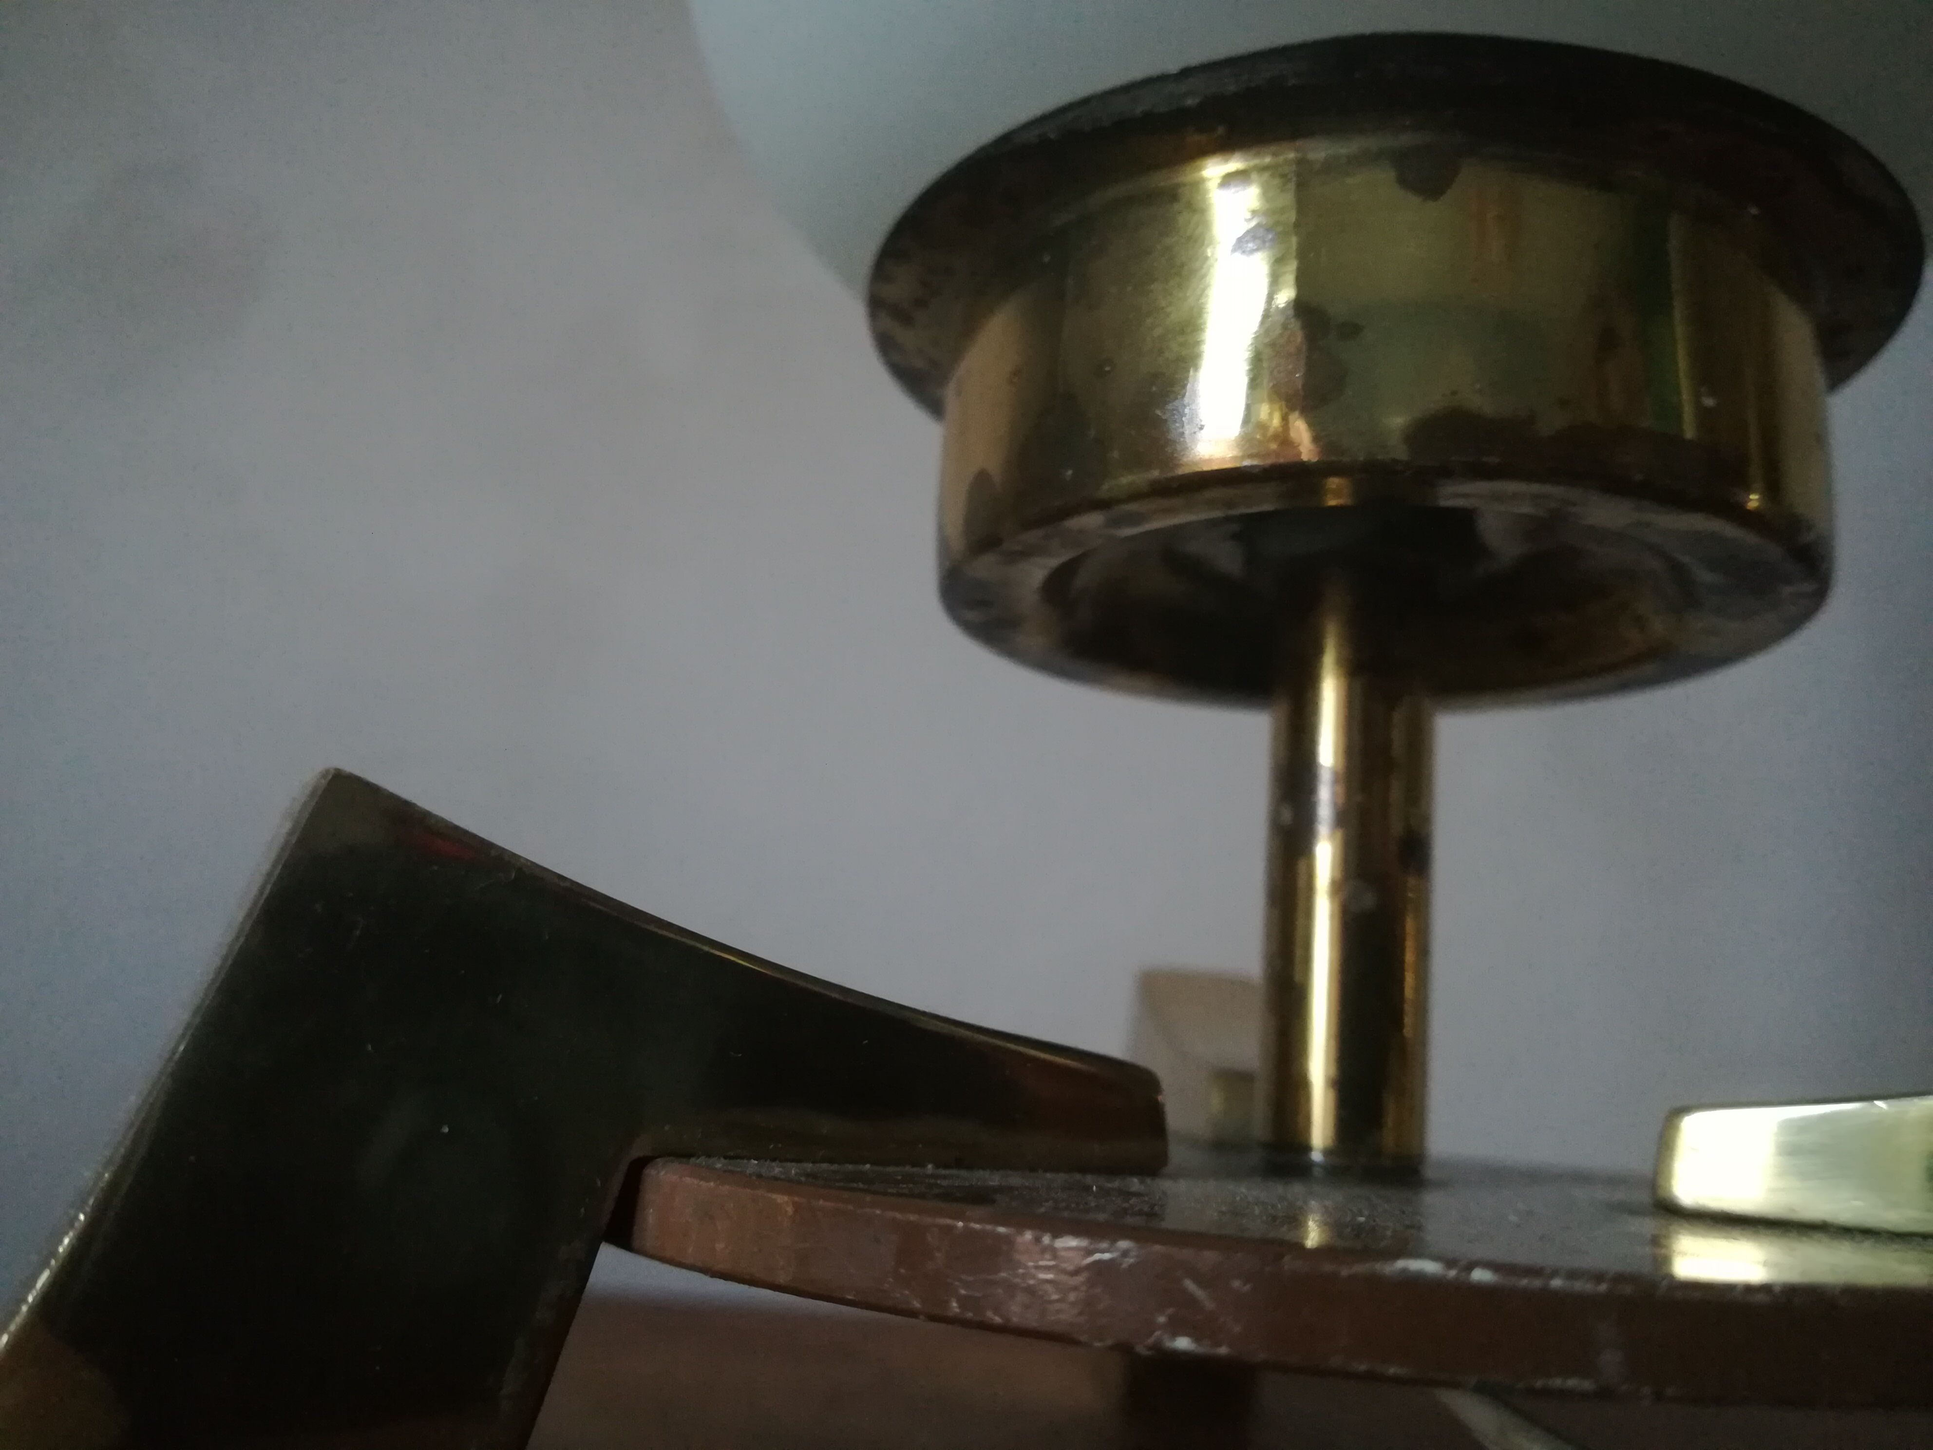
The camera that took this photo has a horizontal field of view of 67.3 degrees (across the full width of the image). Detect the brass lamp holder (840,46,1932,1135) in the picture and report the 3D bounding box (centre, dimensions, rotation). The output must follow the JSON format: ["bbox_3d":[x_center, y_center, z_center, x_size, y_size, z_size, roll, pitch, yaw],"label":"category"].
[{"bbox_3d":[0.034,0.001,0.129,0.090,0.074,0.090,4,-12,0],"label":"brass lamp holder"}]

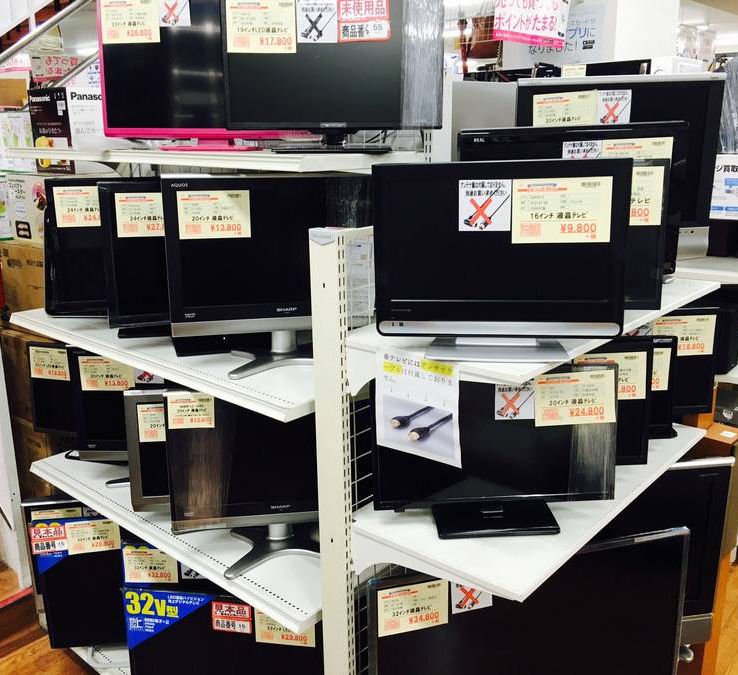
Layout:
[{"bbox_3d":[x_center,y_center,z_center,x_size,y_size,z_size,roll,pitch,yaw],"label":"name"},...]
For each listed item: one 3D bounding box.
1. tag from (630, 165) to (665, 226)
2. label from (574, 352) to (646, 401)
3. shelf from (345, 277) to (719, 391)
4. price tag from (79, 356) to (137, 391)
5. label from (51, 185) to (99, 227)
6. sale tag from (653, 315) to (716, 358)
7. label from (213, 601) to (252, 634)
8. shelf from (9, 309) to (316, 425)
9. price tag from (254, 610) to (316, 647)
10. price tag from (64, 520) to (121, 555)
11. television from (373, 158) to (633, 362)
[{"bbox_3d":[0.422,-0.238,1.280,0.153,0.100,0.005,-2,16,-5],"label":"tag"},{"bbox_3d":[0.491,0.081,1.535,0.148,0.102,0.008,-2,16,-4],"label":"label"},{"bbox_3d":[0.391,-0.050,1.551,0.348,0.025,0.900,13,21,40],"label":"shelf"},{"bbox_3d":[-0.730,0.101,2.110,0.153,0.100,0.005,-1,16,1],"label":"price tag"},{"bbox_3d":[-0.716,-0.329,1.900,0.153,0.100,0.005,-2,16,-3],"label":"label"},{"bbox_3d":[0.753,-0.004,1.800,0.153,0.100,0.005,-3,16,-7],"label":"sale tag"},{"bbox_3d":[-0.342,0.700,1.885,0.100,0.080,0.008,1,16,7],"label":"label"},{"bbox_3d":[-0.451,0.004,2.005,1.209,0.034,0.445,13,21,40],"label":"shelf"},{"bbox_3d":[-0.216,0.749,1.950,0.153,0.100,0.005,1,16,7],"label":"price tag"},{"bbox_3d":[-0.812,0.590,2.225,0.148,0.102,0.008,-3,16,-9],"label":"price tag"},{"bbox_3d":[0.206,-0.134,1.240,0.390,0.309,0.170,-1,16,0],"label":"television"}]

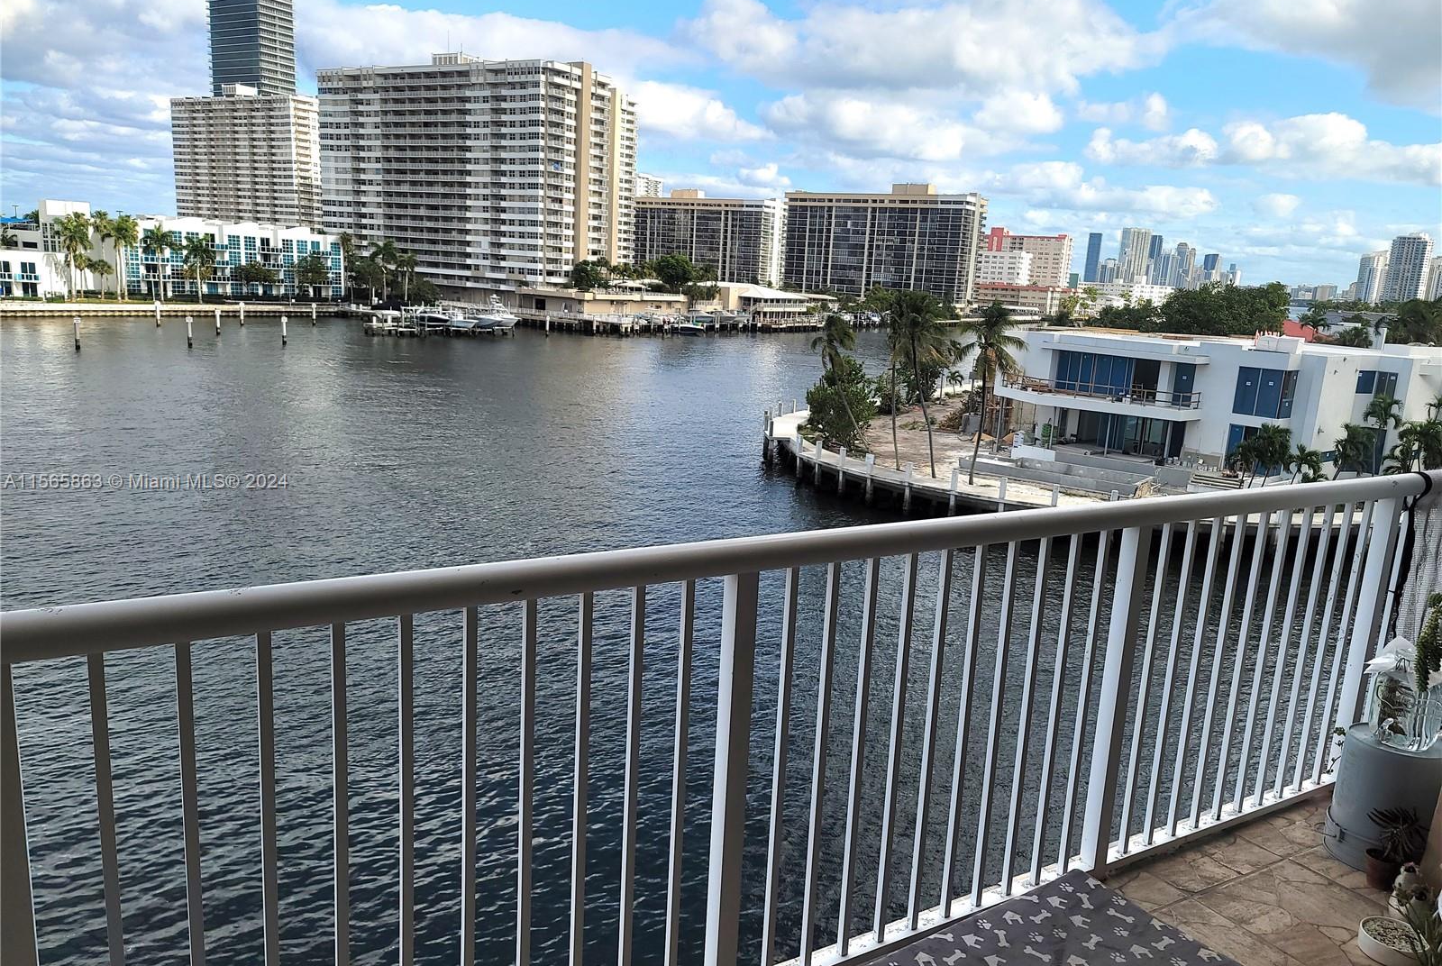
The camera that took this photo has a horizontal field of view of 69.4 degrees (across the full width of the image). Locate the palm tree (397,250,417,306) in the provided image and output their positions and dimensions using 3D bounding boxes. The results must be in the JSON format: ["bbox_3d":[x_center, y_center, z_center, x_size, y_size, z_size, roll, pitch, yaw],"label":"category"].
[{"bbox_3d":[-69.094,-45.301,229.336,4.500,12.065,4.500,3,12,0],"label":"palm tree"}]

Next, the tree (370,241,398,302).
[{"bbox_3d":[-73.233,-45.949,226.789,6.000,13.966,5.800,3,12,0],"label":"tree"}]

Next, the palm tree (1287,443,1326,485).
[{"bbox_3d":[39.344,-1.020,70.144,2.600,3.486,2.600,3,12,0],"label":"palm tree"}]

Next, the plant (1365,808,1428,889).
[{"bbox_3d":[1.926,1.033,2.970,0.170,0.238,0.170,3,12,0],"label":"plant"}]

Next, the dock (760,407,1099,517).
[{"bbox_3d":[11.017,-1.899,78.831,11.500,2.300,38.000,-2,13,-23],"label":"dock"}]

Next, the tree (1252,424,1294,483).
[{"bbox_3d":[36.528,-1.589,68.981,2.900,4.790,2.800,3,12,0],"label":"tree"}]

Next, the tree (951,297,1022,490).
[{"bbox_3d":[17.195,-5.724,67.208,4.700,11.988,4.700,3,12,0],"label":"tree"}]

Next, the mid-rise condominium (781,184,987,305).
[{"bbox_3d":[63.276,-92.838,403.931,73.000,44.500,27.000,9,14,26],"label":"mid-rise condominium"}]

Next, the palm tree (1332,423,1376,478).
[{"bbox_3d":[43.718,-1.830,71.973,3.000,4.758,2.900,3,12,0],"label":"palm tree"}]

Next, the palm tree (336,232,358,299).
[{"bbox_3d":[-81.862,-47.389,228.276,4.500,15.254,4.500,3,12,0],"label":"palm tree"}]

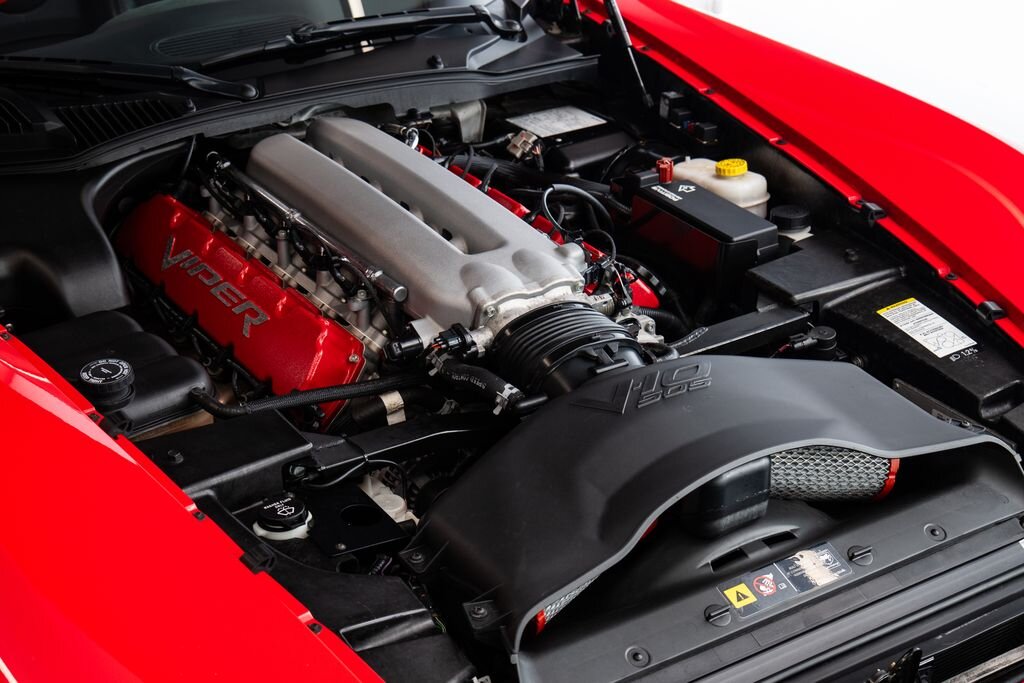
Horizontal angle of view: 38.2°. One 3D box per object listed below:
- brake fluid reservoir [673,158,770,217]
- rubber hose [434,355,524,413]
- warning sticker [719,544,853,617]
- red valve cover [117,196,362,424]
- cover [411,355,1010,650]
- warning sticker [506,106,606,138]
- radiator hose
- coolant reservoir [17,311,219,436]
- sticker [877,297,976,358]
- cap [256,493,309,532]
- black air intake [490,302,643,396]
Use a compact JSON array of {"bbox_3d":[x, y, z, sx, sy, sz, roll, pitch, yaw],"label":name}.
[{"bbox_3d":[0.296,-0.212,2.164,0.087,0.125,0.137,-16,31,-29],"label":"brake fluid reservoir"},{"bbox_3d":[-0.038,0.046,1.630,0.035,0.040,0.120,-22,34,-37],"label":"rubber hose"},{"bbox_3d":[0.266,0.232,1.440,0.144,0.002,0.039,-16,52,-29],"label":"warning sticker"},{"bbox_3d":[-0.395,-0.063,1.968,0.080,0.145,0.610,19,10,-40],"label":"red valve cover"},{"bbox_3d":[0.201,0.106,1.494,0.630,0.130,0.260,-16,31,-29],"label":"cover"},{"bbox_3d":[0.071,-0.346,2.330,0.130,0.002,0.094,-16,31,-29],"label":"warning sticker"},{"bbox_3d":[-0.227,0.058,1.637,0.255,0.038,0.028,-8,28,-15],"label":"radiator hose"},{"bbox_3d":[-0.462,0.070,1.651,0.175,0.160,0.225,-16,31,-29],"label":"coolant reservoir"},{"bbox_3d":[0.492,-0.016,1.755,0.065,0.002,0.103,-16,43,-29],"label":"sticker"},{"bbox_3d":[-0.227,0.170,1.465,0.050,0.023,0.050,0,26,0],"label":"cap"},{"bbox_3d":[0.081,0.057,1.675,0.175,0.150,0.170,-16,31,-29],"label":"black air intake"}]

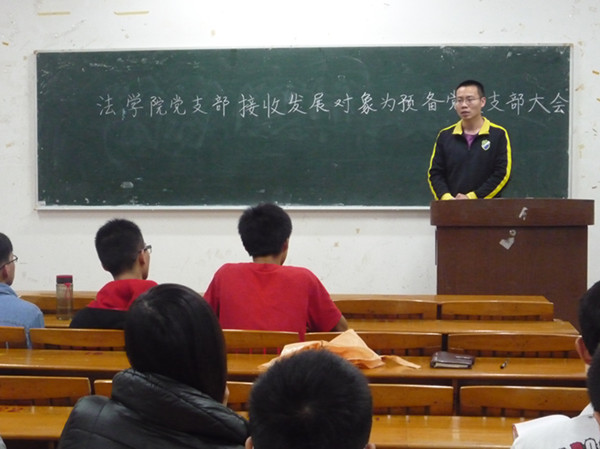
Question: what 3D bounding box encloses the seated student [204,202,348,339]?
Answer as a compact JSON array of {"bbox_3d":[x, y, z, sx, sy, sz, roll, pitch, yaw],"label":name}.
[{"bbox_3d":[-0.071,0.540,4.570,0.520,1.250,0.720,0,3,7],"label":"seated student"}]

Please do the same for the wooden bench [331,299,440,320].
[{"bbox_3d":[0.368,0.713,5.321,0.480,0.800,0.420,0,3,5],"label":"wooden bench"}]

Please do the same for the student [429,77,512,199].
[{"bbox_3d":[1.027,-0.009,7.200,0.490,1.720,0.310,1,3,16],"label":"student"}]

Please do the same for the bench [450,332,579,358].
[{"bbox_3d":[0.775,0.764,4.328,0.480,0.800,0.420,0,3,5],"label":"bench"}]

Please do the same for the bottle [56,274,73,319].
[{"bbox_3d":[-0.997,0.309,5.060,0.068,0.188,0.068,0,3,5],"label":"bottle"}]

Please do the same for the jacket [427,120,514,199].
[{"bbox_3d":[1.027,-0.311,7.200,0.480,0.660,0.280,1,3,16],"label":"jacket"}]

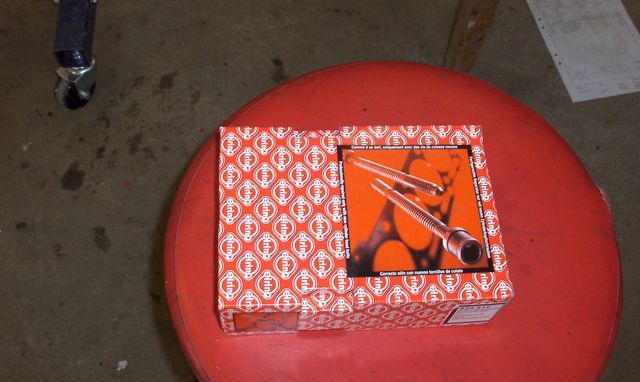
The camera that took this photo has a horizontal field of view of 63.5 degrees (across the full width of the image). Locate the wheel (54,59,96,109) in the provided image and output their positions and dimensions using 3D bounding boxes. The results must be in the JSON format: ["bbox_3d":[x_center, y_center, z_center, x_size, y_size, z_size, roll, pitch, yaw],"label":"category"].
[{"bbox_3d":[-0.421,-0.182,0.895,0.047,0.080,0.071,28,66,10],"label":"wheel"}]

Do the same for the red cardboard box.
[{"bbox_3d":[0.027,0.026,0.389,0.195,0.062,0.136,-1,64,-4],"label":"red cardboard box"}]

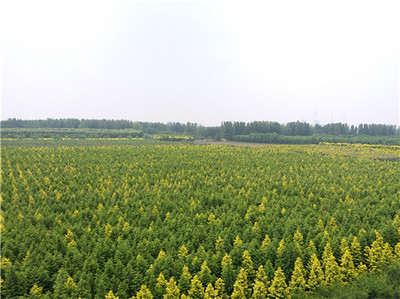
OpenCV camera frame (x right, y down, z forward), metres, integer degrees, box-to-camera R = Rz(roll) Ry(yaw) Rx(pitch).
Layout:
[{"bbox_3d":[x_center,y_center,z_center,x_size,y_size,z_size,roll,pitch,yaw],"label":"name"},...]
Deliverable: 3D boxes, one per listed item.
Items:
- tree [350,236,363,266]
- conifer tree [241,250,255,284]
[{"bbox_3d":[19.920,13.632,41.475,2.000,4.900,2.000,1,4,0],"label":"tree"},{"bbox_3d":[5.030,12.776,34.477,1.700,4.100,1.700,0,4,0],"label":"conifer tree"}]

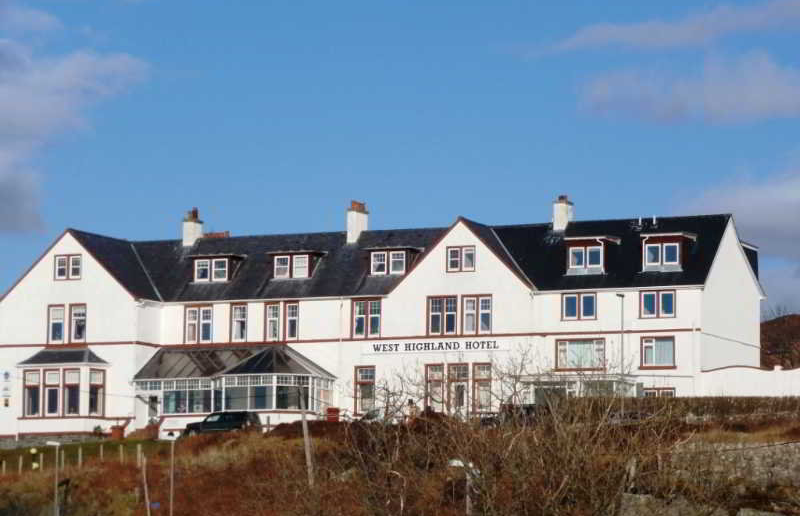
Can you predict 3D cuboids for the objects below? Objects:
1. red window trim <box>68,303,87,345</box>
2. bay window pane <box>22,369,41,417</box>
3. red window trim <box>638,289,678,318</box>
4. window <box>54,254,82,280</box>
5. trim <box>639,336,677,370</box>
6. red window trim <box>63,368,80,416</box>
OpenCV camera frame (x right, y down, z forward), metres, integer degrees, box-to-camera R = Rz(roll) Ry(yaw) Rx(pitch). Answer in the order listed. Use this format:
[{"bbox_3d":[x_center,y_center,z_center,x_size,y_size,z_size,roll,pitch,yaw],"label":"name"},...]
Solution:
[{"bbox_3d":[-18.348,3.769,204.335,1.138,2.347,0.180,-2,-6,22],"label":"red window trim"},{"bbox_3d":[-20.811,7.687,202.773,1.097,2.749,0.180,-2,-6,22],"label":"bay window pane"},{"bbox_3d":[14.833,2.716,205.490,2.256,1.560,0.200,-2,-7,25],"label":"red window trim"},{"bbox_3d":[-20.163,0.606,218.309,1.903,1.495,0.200,-2,-7,25],"label":"window"},{"bbox_3d":[14.023,5.170,194.282,2.076,1.821,0.180,-2,-6,22],"label":"trim"},{"bbox_3d":[-19.716,8.152,216.097,1.126,2.937,0.200,-2,-7,25],"label":"red window trim"}]

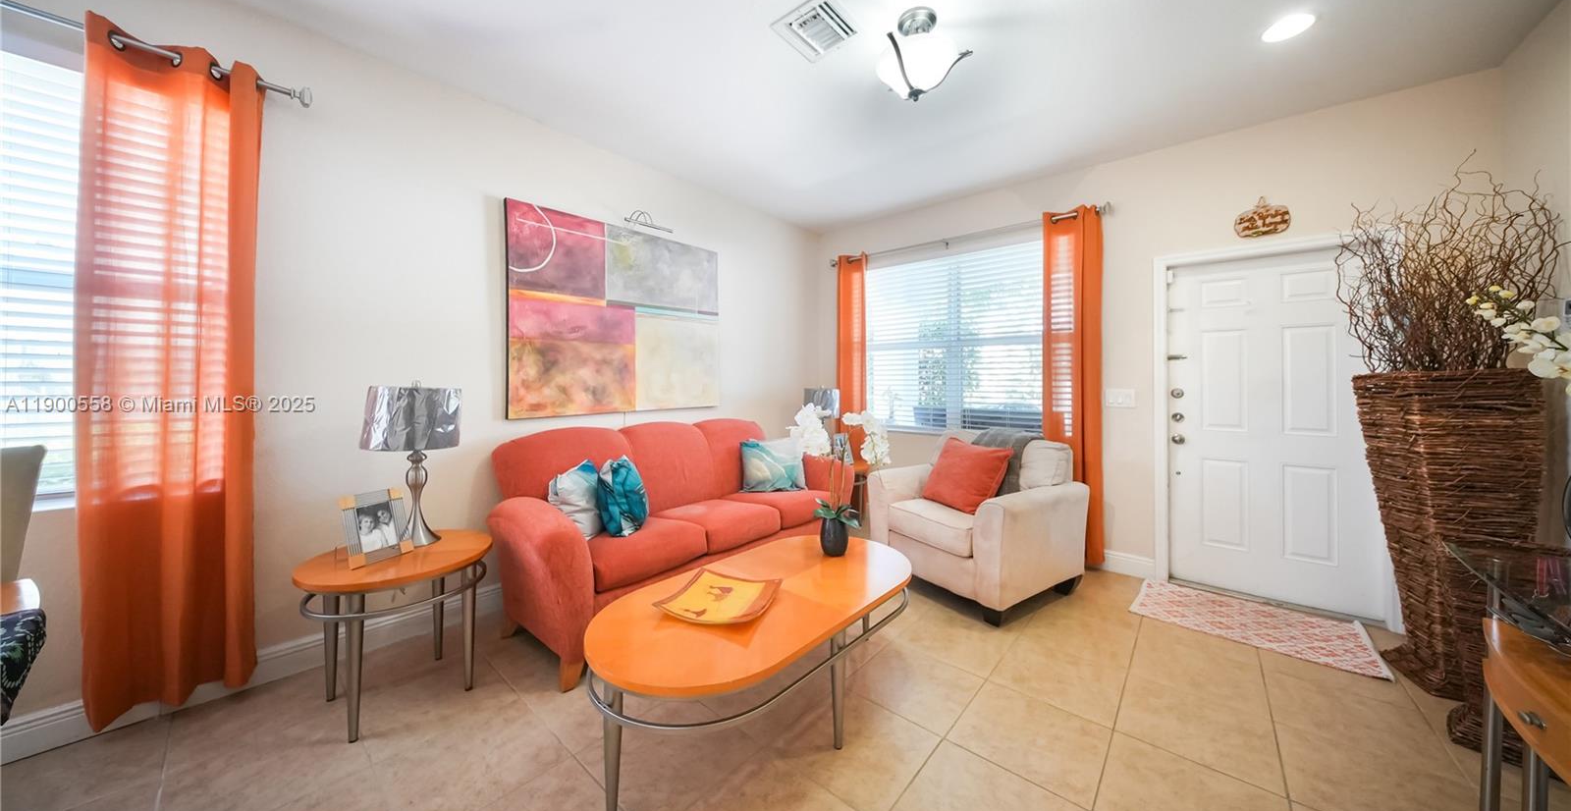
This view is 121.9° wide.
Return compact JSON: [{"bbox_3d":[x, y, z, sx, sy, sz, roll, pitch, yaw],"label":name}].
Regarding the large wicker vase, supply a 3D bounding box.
[{"bbox_3d":[2.967,0.558,1.962,0.370,1.375,0.340,1,1,25],"label":"large wicker vase"}]

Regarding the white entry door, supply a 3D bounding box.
[{"bbox_3d":[2.990,0.129,2.716,0.910,2.060,0.050,1,2,41],"label":"white entry door"}]

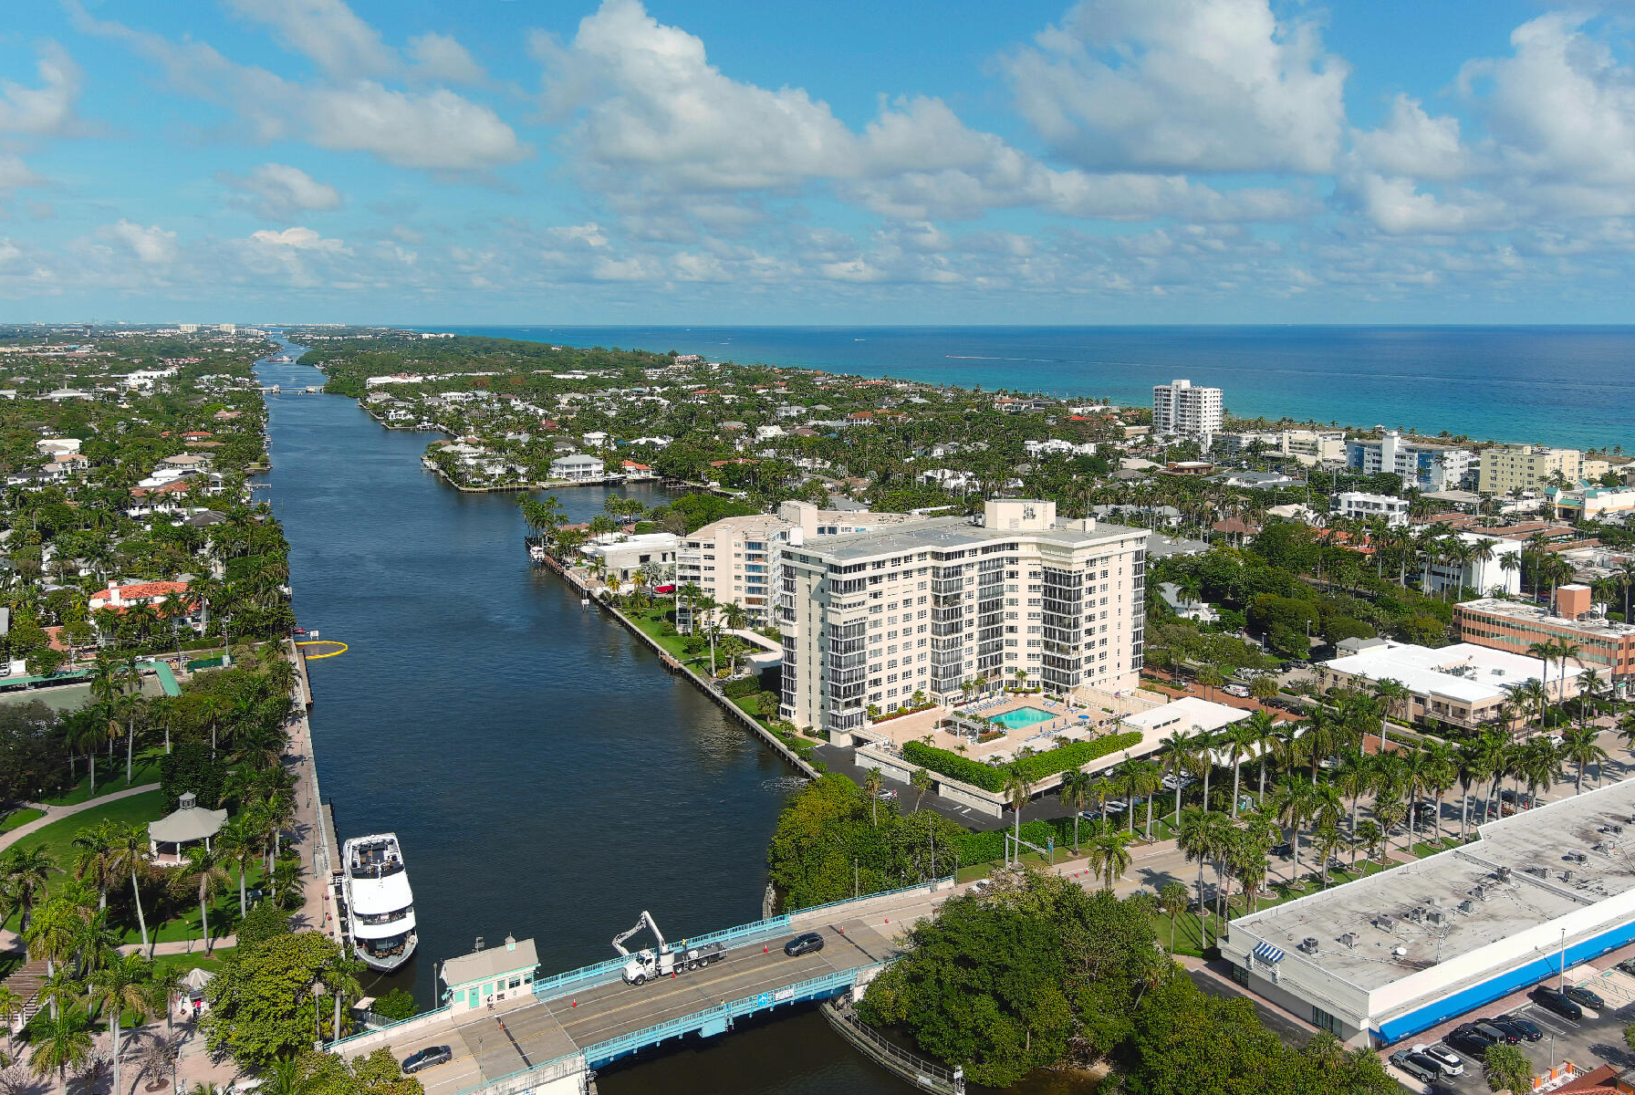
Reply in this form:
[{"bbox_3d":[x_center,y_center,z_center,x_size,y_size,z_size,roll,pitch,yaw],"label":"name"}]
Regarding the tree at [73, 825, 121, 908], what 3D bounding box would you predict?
[{"bbox_3d":[-90.004,41.194,166.582,6.600,14.200,6.600,-6,11,-30],"label":"tree"}]

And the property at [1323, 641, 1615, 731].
[{"bbox_3d":[126.610,26.500,263.120,45.310,8.200,35.200,-6,12,-32],"label":"property"}]

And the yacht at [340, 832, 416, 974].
[{"bbox_3d":[-56.275,45.048,170.126,7.300,8.400,32.200,-4,11,-22],"label":"yacht"}]

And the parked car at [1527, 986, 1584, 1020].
[{"bbox_3d":[81.290,50.070,145.700,1.920,1.720,4.900,-6,11,-30],"label":"parked car"}]

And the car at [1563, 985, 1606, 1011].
[{"bbox_3d":[85.100,49.920,147.460,1.820,1.430,4.600,-6,11,-30],"label":"car"}]

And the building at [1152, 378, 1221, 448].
[{"bbox_3d":[218.337,-79.168,775.479,17.000,38.500,38.500,-6,11,-30],"label":"building"}]

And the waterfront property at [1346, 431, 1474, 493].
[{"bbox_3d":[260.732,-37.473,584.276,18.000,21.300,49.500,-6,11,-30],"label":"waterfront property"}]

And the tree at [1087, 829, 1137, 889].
[{"bbox_3d":[35.820,41.530,162.670,5.800,12.790,5.800,-6,11,-30],"label":"tree"}]

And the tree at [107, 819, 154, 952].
[{"bbox_3d":[-80.940,40.790,155.780,5.600,16.590,5.600,-6,11,-30],"label":"tree"}]

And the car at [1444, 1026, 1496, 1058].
[{"bbox_3d":[68.909,52.106,139.930,1.950,1.750,4.850,-6,11,-29],"label":"car"}]

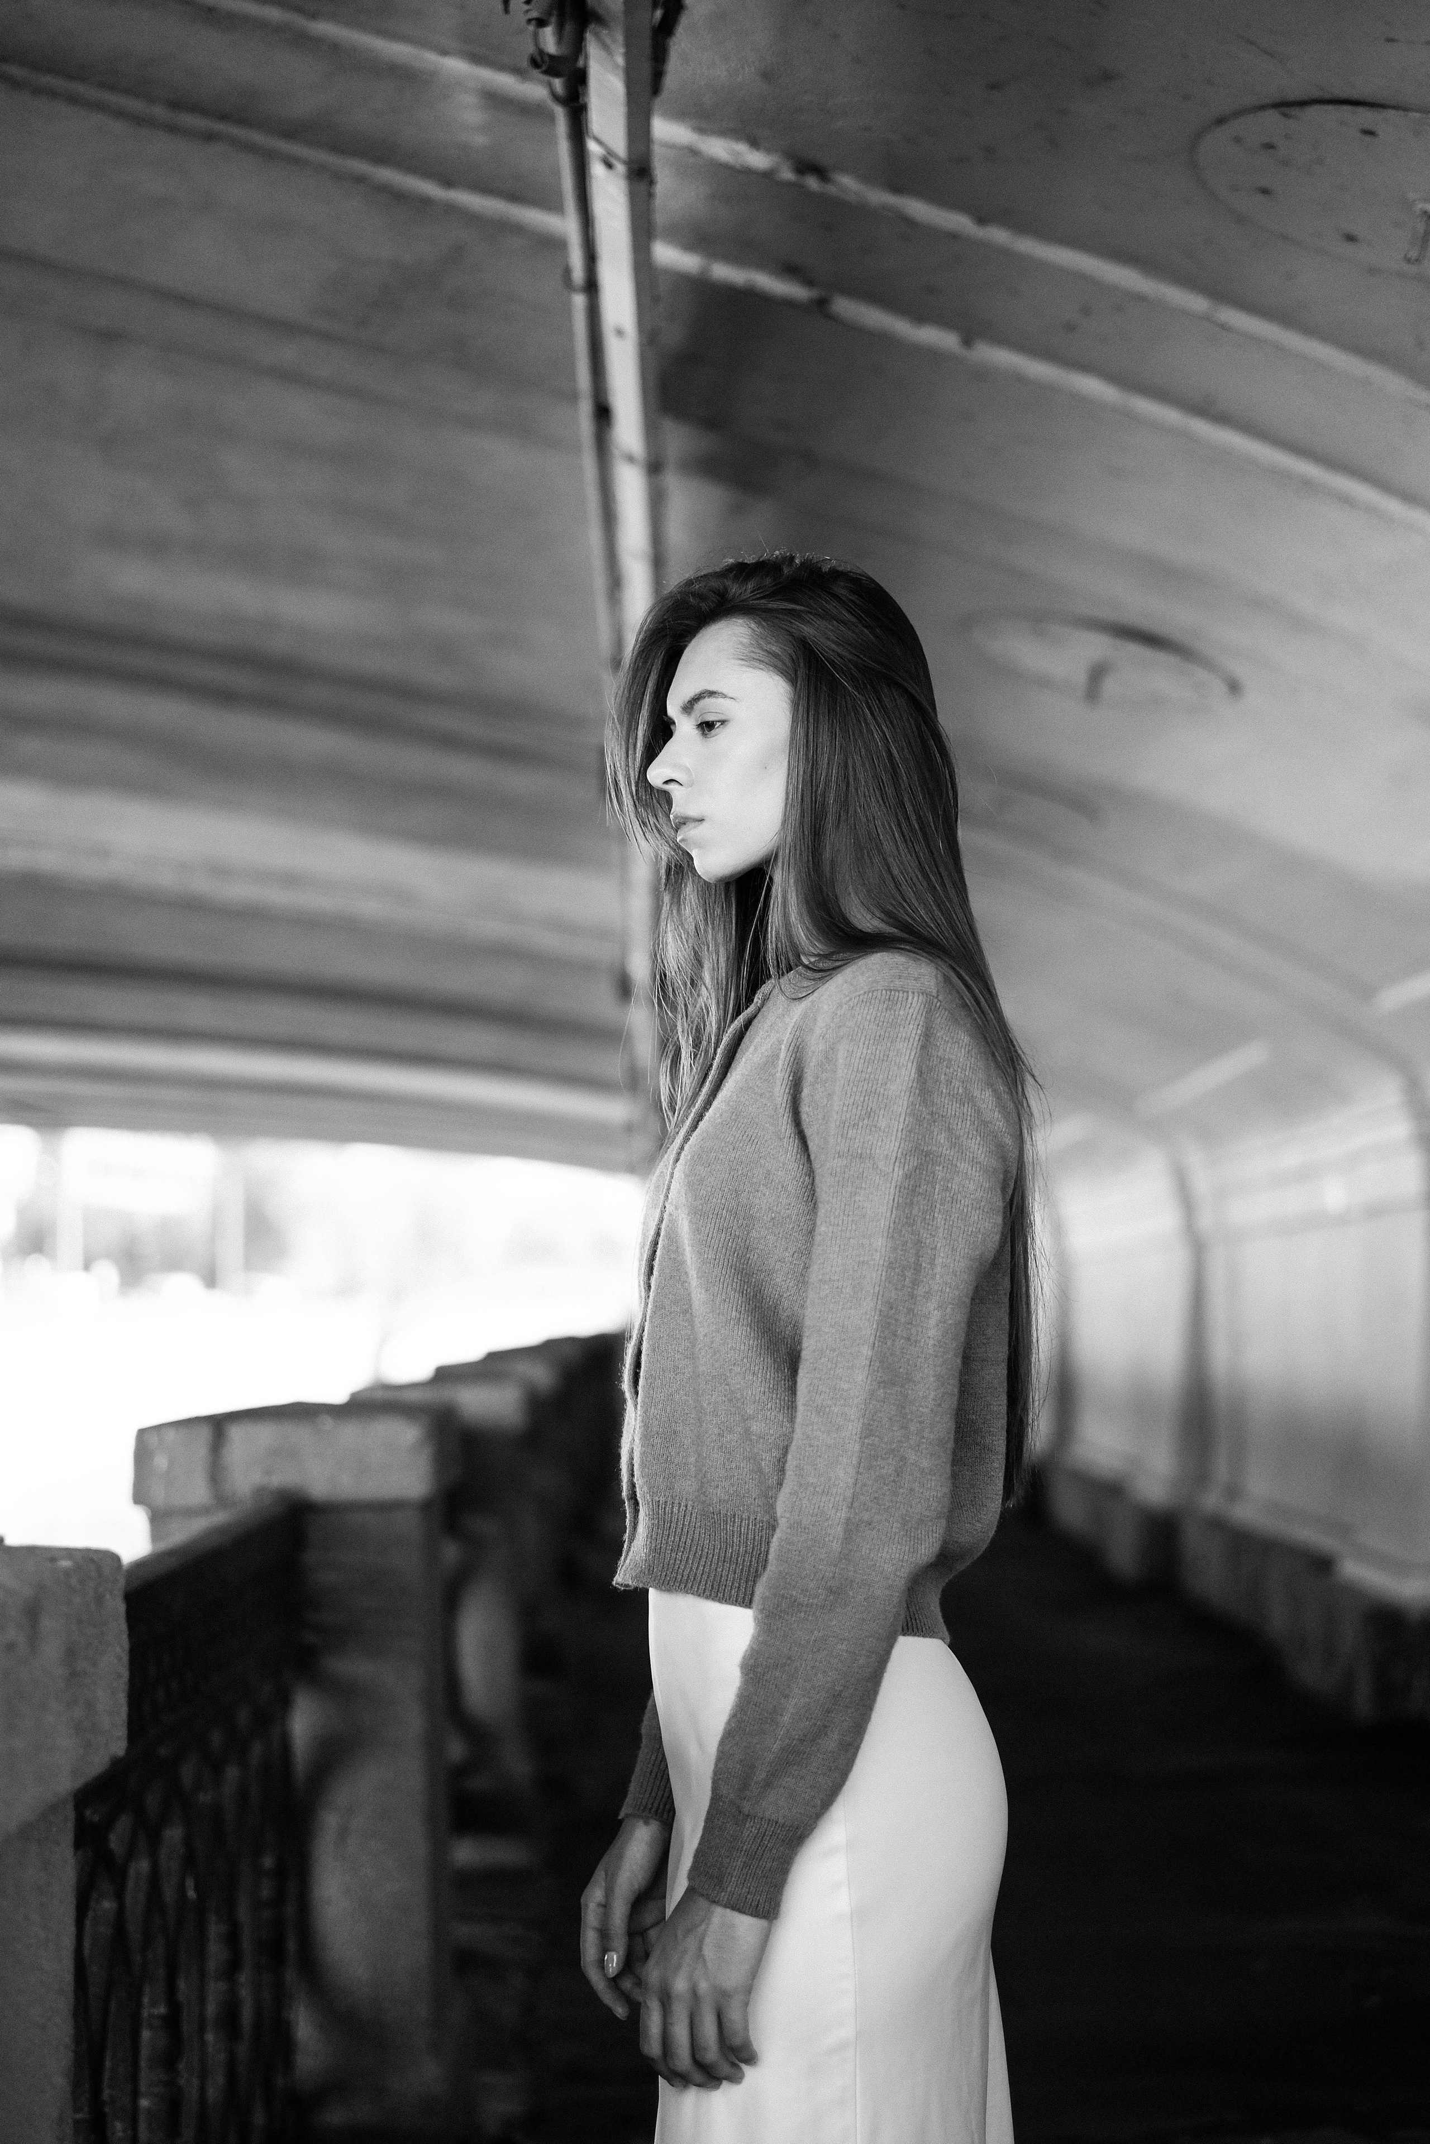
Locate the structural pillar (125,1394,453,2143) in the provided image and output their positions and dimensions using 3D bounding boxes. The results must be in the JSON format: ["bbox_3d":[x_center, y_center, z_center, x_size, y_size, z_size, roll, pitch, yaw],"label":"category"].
[{"bbox_3d":[-0.640,1.058,4.635,0.435,1.080,0.500,-1,-5,-1],"label":"structural pillar"}]

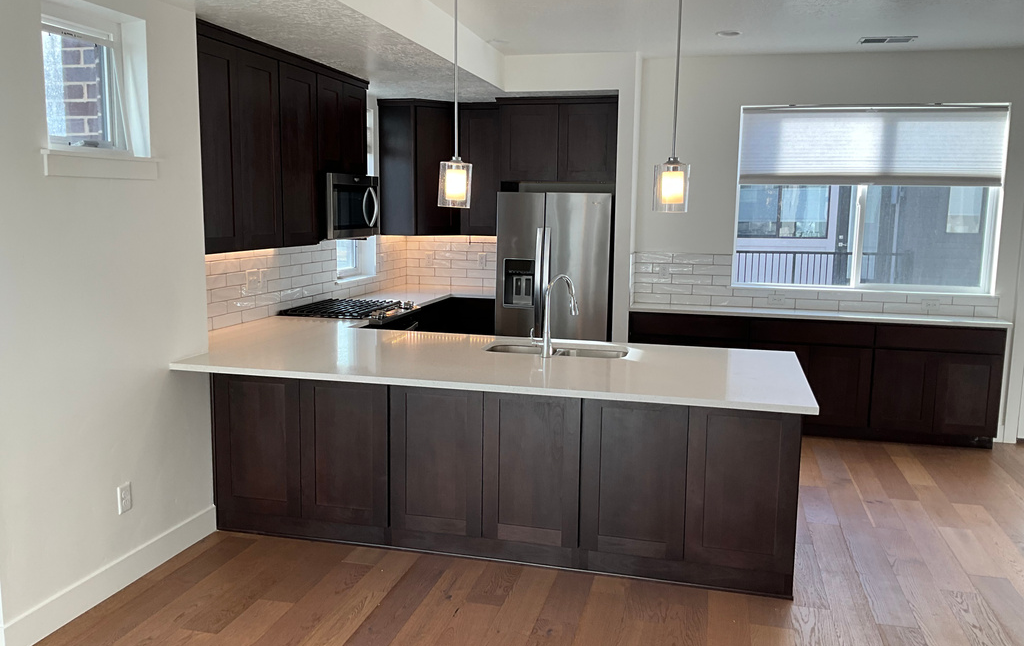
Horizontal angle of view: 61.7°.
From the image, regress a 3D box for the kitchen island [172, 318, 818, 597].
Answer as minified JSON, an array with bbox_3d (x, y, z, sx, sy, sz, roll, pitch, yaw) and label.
[{"bbox_3d":[-0.057,0.619,4.242,2.815,0.914,1.278,3,8,14],"label":"kitchen island"}]

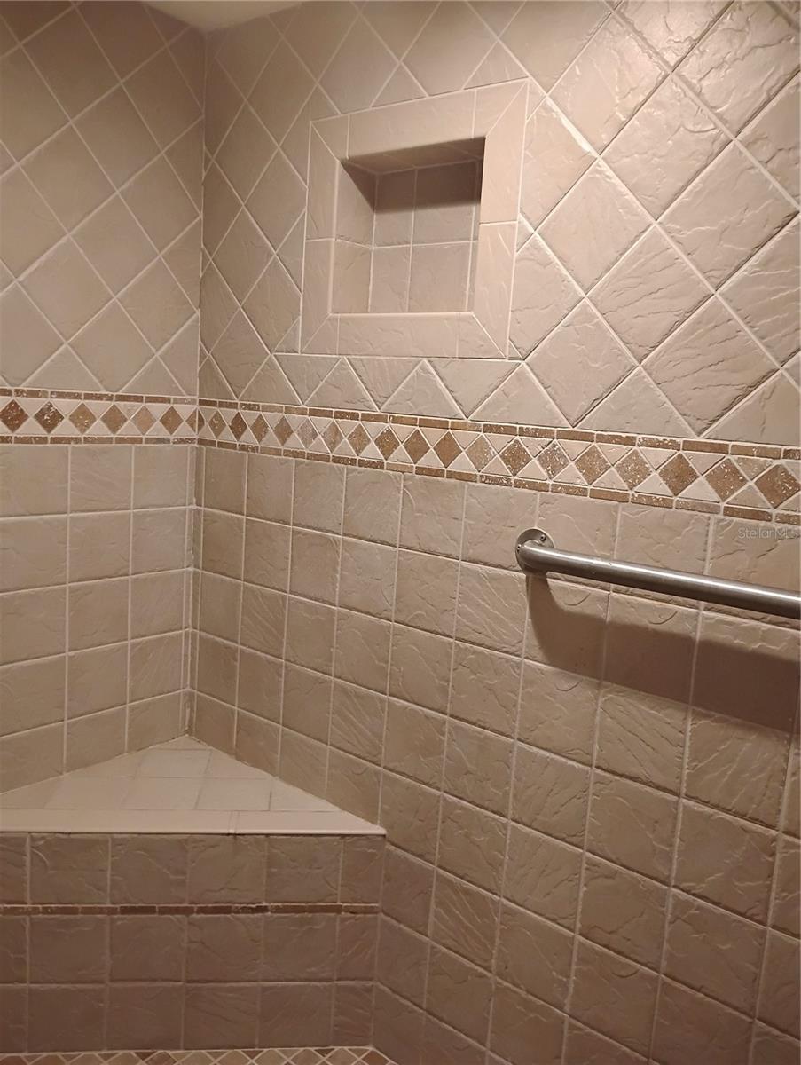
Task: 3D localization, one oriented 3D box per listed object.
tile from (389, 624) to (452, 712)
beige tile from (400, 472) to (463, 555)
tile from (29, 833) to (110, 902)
[{"bbox_3d":[0.041,0.276,1.733,0.150,0.150,0.010,11,11,39],"label":"tile"},{"bbox_3d":[0.064,-0.035,1.677,0.151,0.151,0.012,10,11,39],"label":"beige tile"},{"bbox_3d":[-0.674,0.685,1.756,0.152,0.147,0.010,3,8,-7],"label":"tile"}]

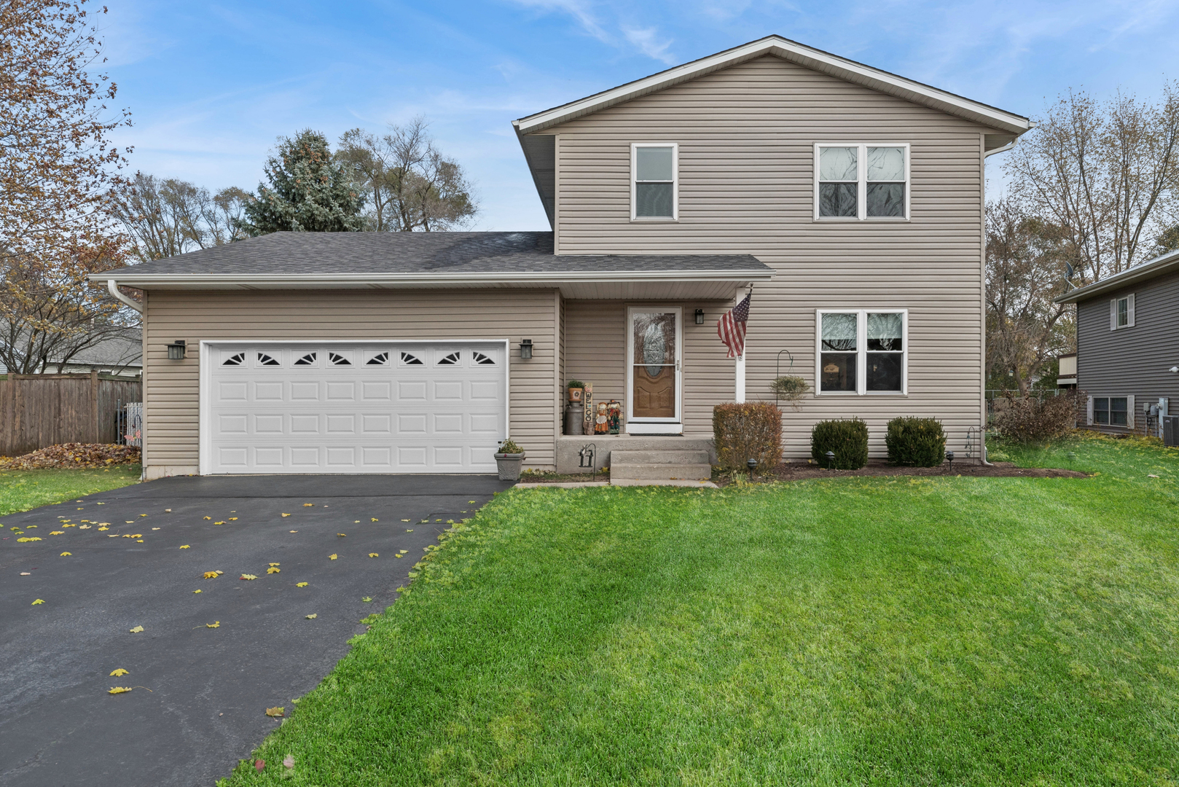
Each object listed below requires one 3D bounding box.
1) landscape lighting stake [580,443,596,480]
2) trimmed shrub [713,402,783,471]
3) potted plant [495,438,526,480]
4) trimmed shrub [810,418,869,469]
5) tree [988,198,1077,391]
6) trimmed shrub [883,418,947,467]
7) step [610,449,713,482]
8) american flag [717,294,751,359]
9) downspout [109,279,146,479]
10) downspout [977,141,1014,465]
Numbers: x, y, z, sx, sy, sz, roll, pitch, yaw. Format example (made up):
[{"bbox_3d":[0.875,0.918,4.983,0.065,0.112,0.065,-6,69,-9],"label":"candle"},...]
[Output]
[{"bbox_3d":[-0.022,1.023,10.803,0.260,0.570,0.080,0,1,0],"label":"landscape lighting stake"},{"bbox_3d":[2.385,0.670,11.050,0.960,1.050,0.880,0,0,1],"label":"trimmed shrub"},{"bbox_3d":[-1.225,1.005,11.100,0.440,0.640,0.430,0,0,1],"label":"potted plant"},{"bbox_3d":[4.187,0.829,12.131,0.950,0.835,0.880,0,1,0],"label":"trimmed shrub"},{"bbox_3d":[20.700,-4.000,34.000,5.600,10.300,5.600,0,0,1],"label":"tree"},{"bbox_3d":[5.527,0.804,12.251,1.010,0.835,0.880,0,1,0],"label":"trimmed shrub"},{"bbox_3d":[1.088,1.110,11.249,1.530,0.370,0.630,0,1,0],"label":"step"},{"bbox_3d":[2.160,-1.000,10.800,0.480,0.950,0.320,0,0,1],"label":"american flag"},{"bbox_3d":[-7.228,-0.155,11.319,0.125,3.130,0.900,0,1,0],"label":"downspout"},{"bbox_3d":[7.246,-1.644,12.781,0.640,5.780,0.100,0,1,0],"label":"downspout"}]

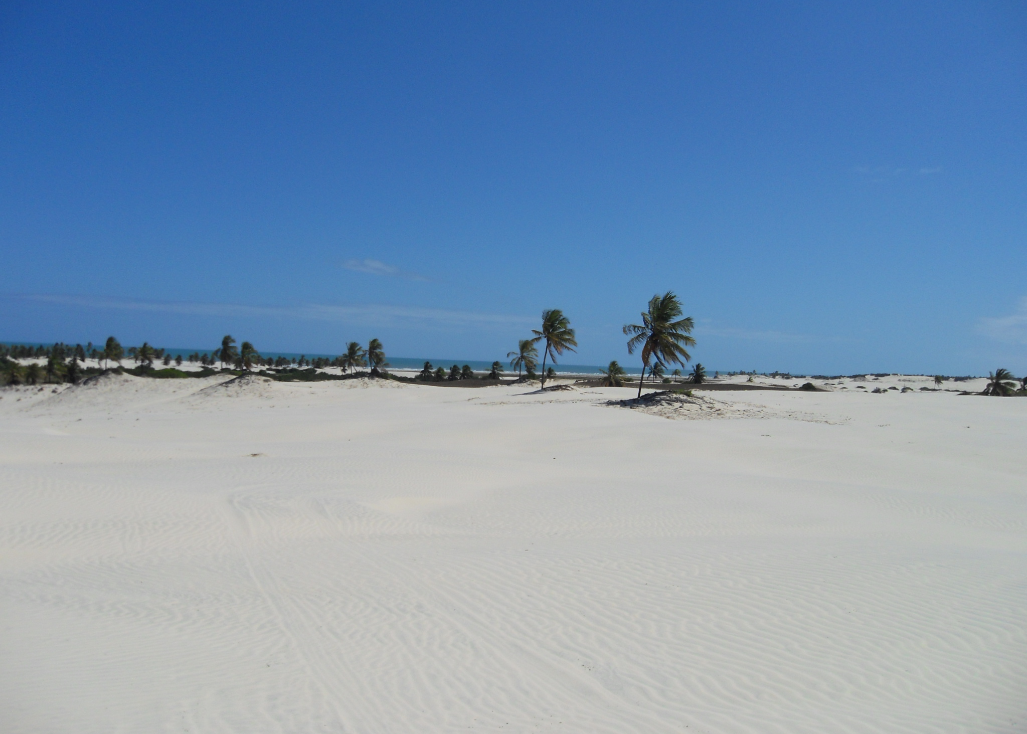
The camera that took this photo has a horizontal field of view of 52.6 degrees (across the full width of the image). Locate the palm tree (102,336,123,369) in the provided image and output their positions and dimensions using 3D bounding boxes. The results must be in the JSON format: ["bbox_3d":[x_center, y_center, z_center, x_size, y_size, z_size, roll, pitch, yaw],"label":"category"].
[{"bbox_3d":[-71.401,-2.644,185.000,3.720,5.720,4.270,2,0,0],"label":"palm tree"}]

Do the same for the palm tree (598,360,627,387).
[{"bbox_3d":[16.632,1.285,175.000,4.730,4.870,4.730,2,0,0],"label":"palm tree"}]

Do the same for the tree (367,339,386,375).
[{"bbox_3d":[-25.765,-1.883,195.000,3.770,6.930,4.330,2,0,0],"label":"tree"}]

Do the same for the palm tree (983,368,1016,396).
[{"bbox_3d":[67.839,2.185,145.000,4.930,4.030,4.930,2,0,0],"label":"palm tree"}]

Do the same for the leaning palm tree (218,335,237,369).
[{"bbox_3d":[-53.639,-2.712,195.000,3.770,6.480,4.330,2,0,0],"label":"leaning palm tree"}]

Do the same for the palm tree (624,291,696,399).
[{"bbox_3d":[12.375,-1.870,88.000,6.190,9.110,6.190,2,0,0],"label":"palm tree"}]

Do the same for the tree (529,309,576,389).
[{"bbox_3d":[4.799,-2.138,123.000,5.510,9.310,5.510,2,0,0],"label":"tree"}]

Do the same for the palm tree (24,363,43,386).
[{"bbox_3d":[-83.171,1.460,180.000,3.200,4.450,3.200,2,0,0],"label":"palm tree"}]

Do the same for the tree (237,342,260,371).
[{"bbox_3d":[-47.315,-1.715,185.000,4.150,5.570,4.150,2,0,0],"label":"tree"}]

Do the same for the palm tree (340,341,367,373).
[{"bbox_3d":[-31.680,-1.822,205.000,5.230,6.340,5.230,2,0,0],"label":"palm tree"}]

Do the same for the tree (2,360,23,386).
[{"bbox_3d":[-86.926,1.252,180.000,3.760,4.870,3.760,2,0,0],"label":"tree"}]

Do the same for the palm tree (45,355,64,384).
[{"bbox_3d":[-79.624,0.487,180.000,3.340,5.290,3.840,2,0,0],"label":"palm tree"}]

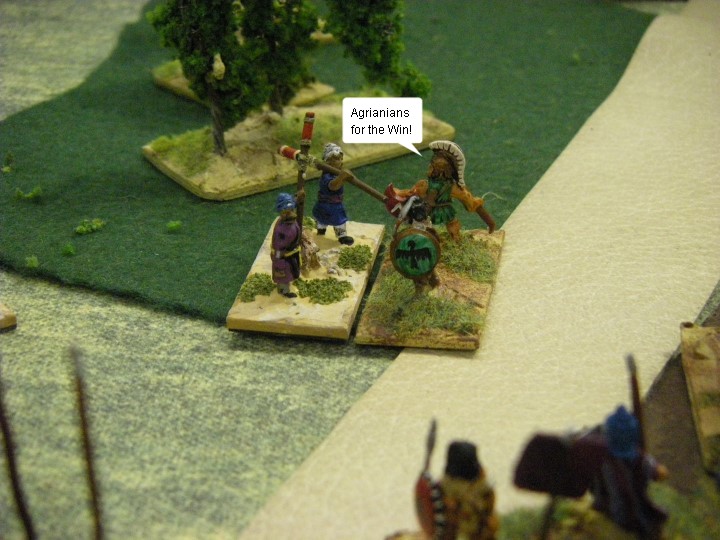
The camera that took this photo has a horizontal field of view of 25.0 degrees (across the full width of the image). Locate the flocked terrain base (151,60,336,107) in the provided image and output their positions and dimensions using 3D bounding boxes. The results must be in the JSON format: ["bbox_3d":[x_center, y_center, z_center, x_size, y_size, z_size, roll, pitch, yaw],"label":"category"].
[{"bbox_3d":[-0.027,-0.043,0.370,0.026,0.005,0.035,-21,33,-35],"label":"flocked terrain base"}]

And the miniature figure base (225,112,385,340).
[{"bbox_3d":[-0.009,-0.012,0.276,0.021,0.032,0.040,3,28,9],"label":"miniature figure base"}]

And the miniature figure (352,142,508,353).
[{"bbox_3d":[0.013,-0.007,0.274,0.021,0.022,0.041,4,28,10],"label":"miniature figure"}]

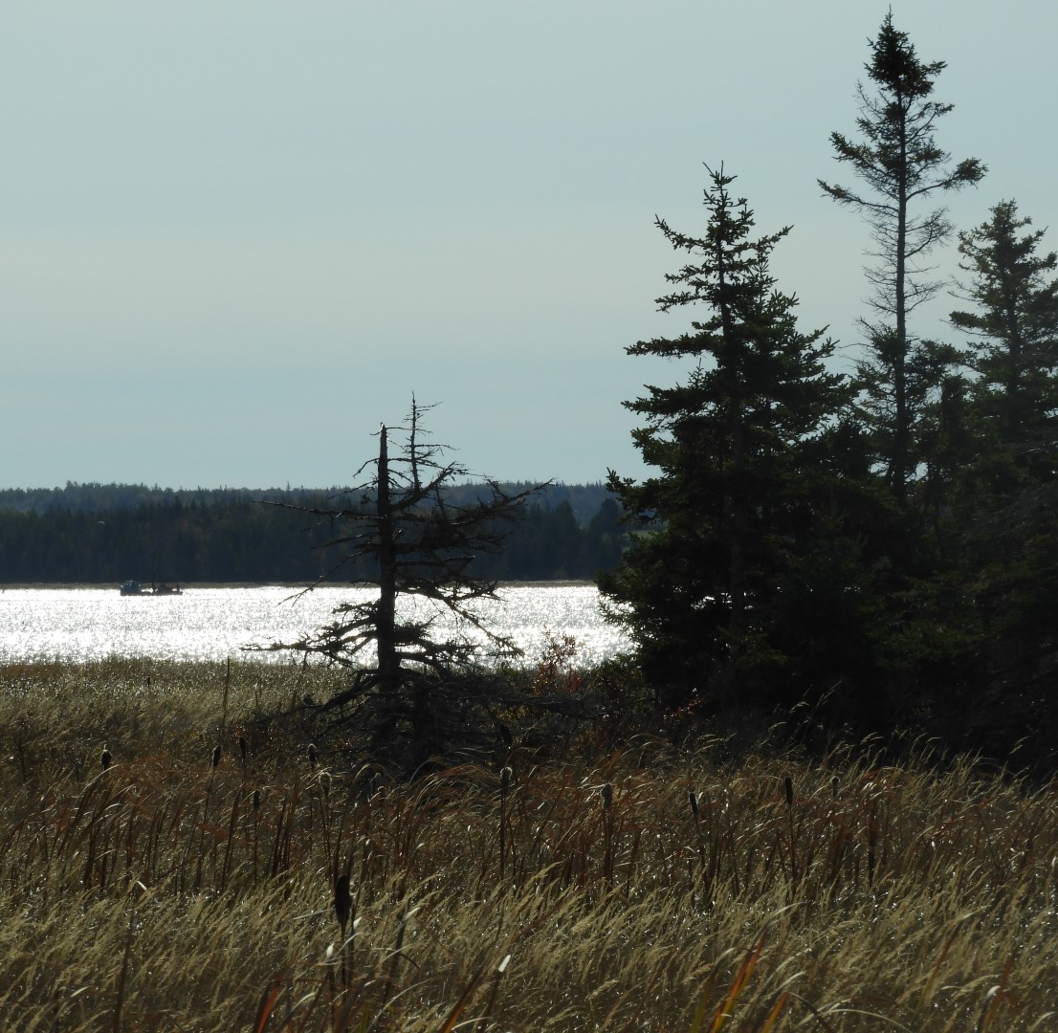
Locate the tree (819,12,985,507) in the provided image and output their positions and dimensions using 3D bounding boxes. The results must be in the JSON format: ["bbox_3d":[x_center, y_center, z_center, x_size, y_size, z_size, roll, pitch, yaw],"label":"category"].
[{"bbox_3d":[4.138,-1.401,97.000,1.848,8.418,1.900,0,0,0],"label":"tree"}]

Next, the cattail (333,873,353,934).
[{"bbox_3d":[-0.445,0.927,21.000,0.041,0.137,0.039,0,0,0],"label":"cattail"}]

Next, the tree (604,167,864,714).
[{"bbox_3d":[1.957,-0.470,84.000,2.519,5.803,2.500,0,0,0],"label":"tree"}]

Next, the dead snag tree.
[{"bbox_3d":[-1.101,0.573,74.000,2.483,3.193,2.300,0,0,0],"label":"dead snag tree"}]

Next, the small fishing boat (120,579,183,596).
[{"bbox_3d":[-51.703,9.625,1200.000,8.556,2.581,2.900,0,0,0],"label":"small fishing boat"}]

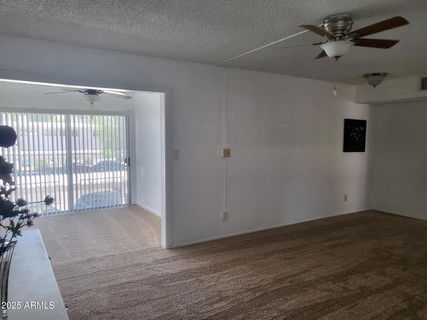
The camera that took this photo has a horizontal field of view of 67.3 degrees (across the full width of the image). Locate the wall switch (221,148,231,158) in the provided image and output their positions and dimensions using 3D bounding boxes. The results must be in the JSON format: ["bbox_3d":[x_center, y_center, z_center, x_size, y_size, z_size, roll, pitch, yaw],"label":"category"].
[{"bbox_3d":[0.184,-0.093,4.514,0.116,0.118,0.050,-2,4,-31],"label":"wall switch"}]

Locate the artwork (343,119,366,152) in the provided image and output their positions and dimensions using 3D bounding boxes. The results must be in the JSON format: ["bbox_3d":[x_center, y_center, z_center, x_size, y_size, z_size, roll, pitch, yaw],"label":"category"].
[{"bbox_3d":[2.659,-0.458,6.022,0.630,0.605,0.028,-2,5,-31],"label":"artwork"}]

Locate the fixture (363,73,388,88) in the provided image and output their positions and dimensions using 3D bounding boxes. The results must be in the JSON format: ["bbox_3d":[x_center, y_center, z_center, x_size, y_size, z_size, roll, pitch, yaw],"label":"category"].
[{"bbox_3d":[2.491,-1.228,4.955,0.340,0.200,0.340,-2,5,-31],"label":"fixture"}]

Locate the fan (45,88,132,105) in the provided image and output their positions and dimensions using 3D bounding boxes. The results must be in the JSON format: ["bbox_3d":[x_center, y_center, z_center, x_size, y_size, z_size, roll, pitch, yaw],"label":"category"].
[{"bbox_3d":[-1.856,-1.090,4.886,1.300,0.460,1.300,-2,5,-31],"label":"fan"}]

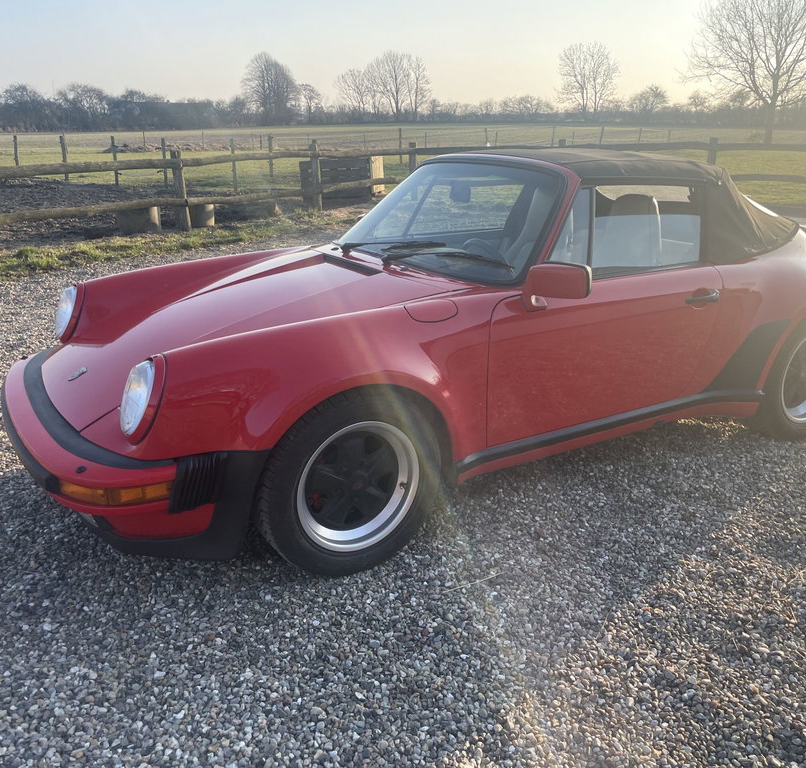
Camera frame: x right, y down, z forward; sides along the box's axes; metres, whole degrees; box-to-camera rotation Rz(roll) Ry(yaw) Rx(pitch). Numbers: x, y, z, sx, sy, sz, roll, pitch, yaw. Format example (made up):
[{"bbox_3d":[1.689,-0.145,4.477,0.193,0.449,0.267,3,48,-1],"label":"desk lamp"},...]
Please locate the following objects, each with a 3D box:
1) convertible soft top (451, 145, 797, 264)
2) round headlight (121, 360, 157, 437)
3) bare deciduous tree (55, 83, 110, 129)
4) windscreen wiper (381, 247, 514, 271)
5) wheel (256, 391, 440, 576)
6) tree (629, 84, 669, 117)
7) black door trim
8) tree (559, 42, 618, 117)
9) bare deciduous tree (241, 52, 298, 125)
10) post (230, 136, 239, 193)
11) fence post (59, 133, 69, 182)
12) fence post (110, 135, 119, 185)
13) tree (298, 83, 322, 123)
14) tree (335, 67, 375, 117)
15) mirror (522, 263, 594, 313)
[{"bbox_3d":[0.957,-0.909,3.720,1.500,0.470,1.320,-12,22,-29],"label":"convertible soft top"},{"bbox_3d":[-0.730,0.035,2.191,0.090,0.210,0.200,10,10,-35],"label":"round headlight"},{"bbox_3d":[-46.736,-40.320,112.153,7.800,6.800,7.600,-8,20,-20],"label":"bare deciduous tree"},{"bbox_3d":[0.159,-0.469,2.887,0.584,0.065,0.065,9,20,36],"label":"windscreen wiper"},{"bbox_3d":[-0.179,0.304,2.540,0.630,0.630,0.215,-12,22,-31],"label":"wheel"},{"bbox_3d":[49.595,-56.460,154.739,8.048,7.090,8.048,6,20,16],"label":"tree"},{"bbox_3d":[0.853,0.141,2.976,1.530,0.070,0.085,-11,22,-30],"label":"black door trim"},{"bbox_3d":[37.719,-61.235,156.386,12.607,15.069,12.607,4,20,12],"label":"tree"},{"bbox_3d":[-26.407,-58.404,152.134,11.077,13.214,11.077,-3,19,-9],"label":"bare deciduous tree"},{"bbox_3d":[-3.304,-4.283,15.061,0.095,1.019,0.095,-4,20,-11],"label":"post"},{"bbox_3d":[-7.619,-5.064,17.326,0.115,0.995,0.115,-8,21,-22],"label":"fence post"},{"bbox_3d":[-6.874,-5.329,18.363,0.085,1.120,0.085,-7,20,-19],"label":"fence post"},{"bbox_3d":[-18.721,-56.281,153.995,4.805,7.618,4.805,-2,19,-6],"label":"tree"},{"bbox_3d":[-12.967,-77.403,205.631,9.800,14.000,9.600,-1,19,-3],"label":"tree"},{"bbox_3d":[0.498,-0.313,2.508,0.140,0.165,0.205,-12,22,-29],"label":"mirror"}]

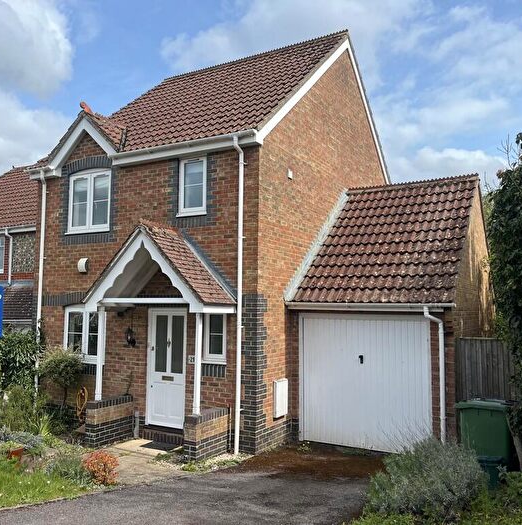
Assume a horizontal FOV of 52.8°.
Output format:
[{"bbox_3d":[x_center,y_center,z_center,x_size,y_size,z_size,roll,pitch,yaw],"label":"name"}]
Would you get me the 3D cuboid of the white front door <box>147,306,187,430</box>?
[{"bbox_3d":[-1.617,1.792,8.990,0.828,2.009,0.100,-2,-6,29],"label":"white front door"}]

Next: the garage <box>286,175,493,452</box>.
[{"bbox_3d":[3.184,0.722,11.153,2.769,4.934,6.524,-2,-6,29],"label":"garage"}]

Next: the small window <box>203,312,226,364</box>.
[{"bbox_3d":[-0.744,1.204,8.527,0.470,0.860,0.120,-2,-6,29],"label":"small window"}]

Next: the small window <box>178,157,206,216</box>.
[{"bbox_3d":[-1.171,-1.299,9.000,0.606,1.004,0.120,-2,-6,29],"label":"small window"}]

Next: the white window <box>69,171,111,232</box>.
[{"bbox_3d":[-3.341,-1.185,10.193,1.176,1.233,0.120,-2,-6,29],"label":"white window"}]

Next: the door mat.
[{"bbox_3d":[-1.606,2.946,8.464,0.570,0.020,0.378,-2,-6,29],"label":"door mat"}]

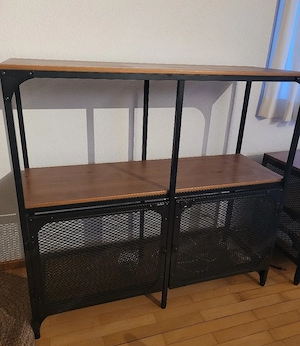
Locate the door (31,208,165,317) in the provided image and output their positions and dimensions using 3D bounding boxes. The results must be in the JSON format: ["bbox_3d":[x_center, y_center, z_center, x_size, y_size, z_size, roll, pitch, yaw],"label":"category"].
[{"bbox_3d":[-0.164,0.309,1.075,0.474,0.408,0.020,-5,23,-18],"label":"door"}]

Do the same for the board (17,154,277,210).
[{"bbox_3d":[0.026,0.012,1.208,0.994,0.018,0.310,-5,23,-18],"label":"board"}]

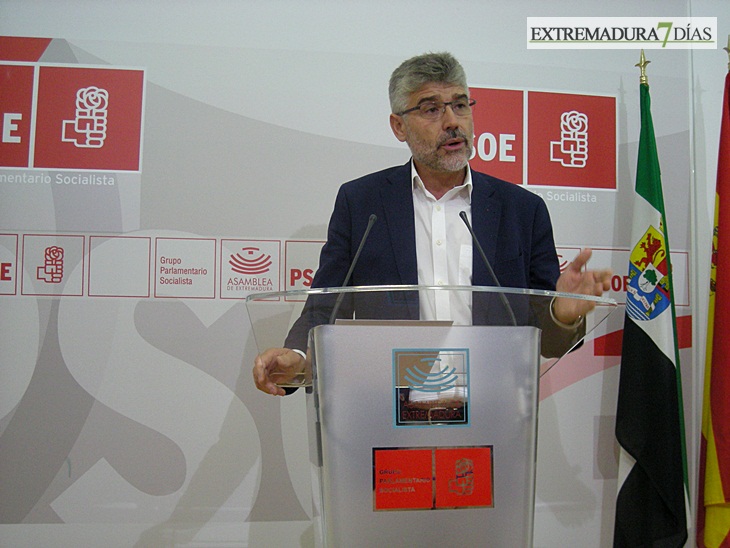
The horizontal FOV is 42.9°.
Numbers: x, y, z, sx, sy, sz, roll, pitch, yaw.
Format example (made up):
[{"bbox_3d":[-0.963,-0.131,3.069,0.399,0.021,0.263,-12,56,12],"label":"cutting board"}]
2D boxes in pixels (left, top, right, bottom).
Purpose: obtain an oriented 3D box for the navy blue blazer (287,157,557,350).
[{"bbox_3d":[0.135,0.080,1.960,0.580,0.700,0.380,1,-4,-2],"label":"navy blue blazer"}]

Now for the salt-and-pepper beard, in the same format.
[{"bbox_3d":[0.163,-0.252,1.935,0.135,0.105,0.095,-9,4,-25],"label":"salt-and-pepper beard"}]

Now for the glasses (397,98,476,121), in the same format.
[{"bbox_3d":[0.143,-0.348,1.965,0.140,0.045,0.140,-9,4,-25],"label":"glasses"}]

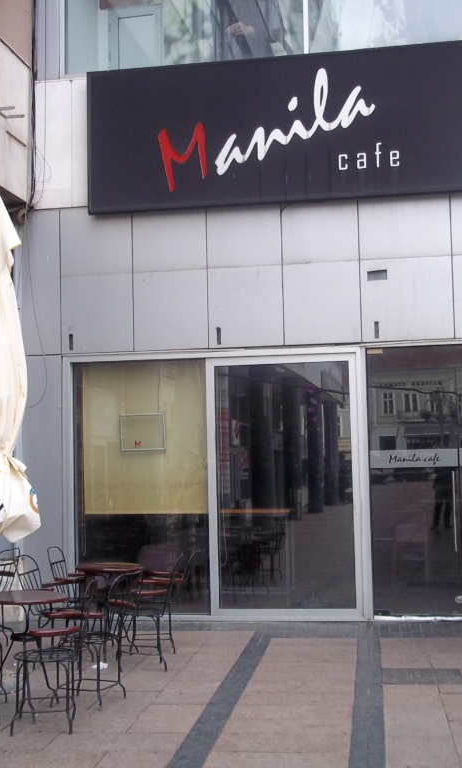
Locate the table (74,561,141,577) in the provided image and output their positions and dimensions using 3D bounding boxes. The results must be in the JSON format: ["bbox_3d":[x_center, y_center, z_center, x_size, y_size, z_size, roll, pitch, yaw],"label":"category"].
[{"bbox_3d":[-1.011,1.911,8.894,0.610,0.750,0.610,-2,-4,7],"label":"table"}]

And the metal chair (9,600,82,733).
[{"bbox_3d":[-1.106,1.695,6.717,0.520,0.900,0.570,-1,-4,-1],"label":"metal chair"}]

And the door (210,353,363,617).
[{"bbox_3d":[0.558,1.019,10.811,1.584,2.689,0.090,-2,-4,10],"label":"door"}]

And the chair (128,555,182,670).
[{"bbox_3d":[-0.626,1.799,8.494,0.530,0.885,0.500,-1,-4,2],"label":"chair"}]

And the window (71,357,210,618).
[{"bbox_3d":[-0.940,1.056,11.082,1.461,2.653,0.090,-2,-4,10],"label":"window"}]

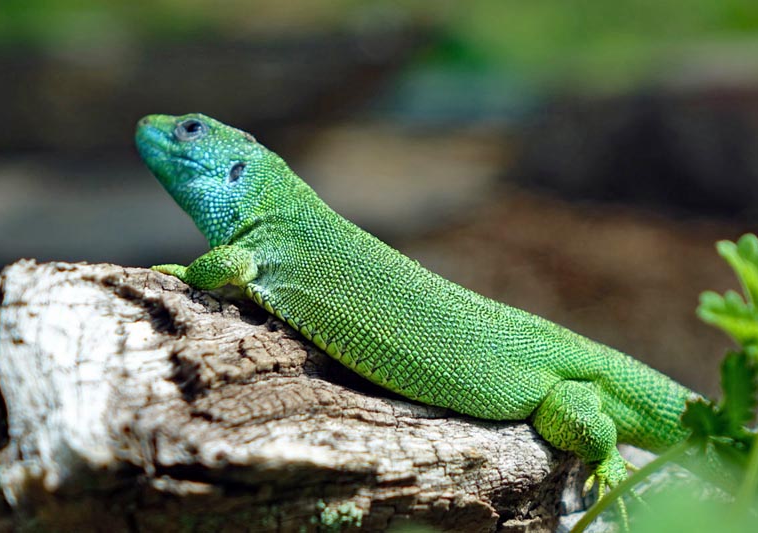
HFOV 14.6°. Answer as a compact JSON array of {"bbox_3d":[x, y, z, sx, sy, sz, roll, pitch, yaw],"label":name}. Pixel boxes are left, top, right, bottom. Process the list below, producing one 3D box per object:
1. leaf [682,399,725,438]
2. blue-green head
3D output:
[{"bbox_3d":[0.071,0.033,0.648,0.010,0.009,0.006,1,10,6],"label":"leaf"},{"bbox_3d":[-0.038,-0.020,0.660,0.033,0.026,0.021,20,9,-3],"label":"blue-green head"}]

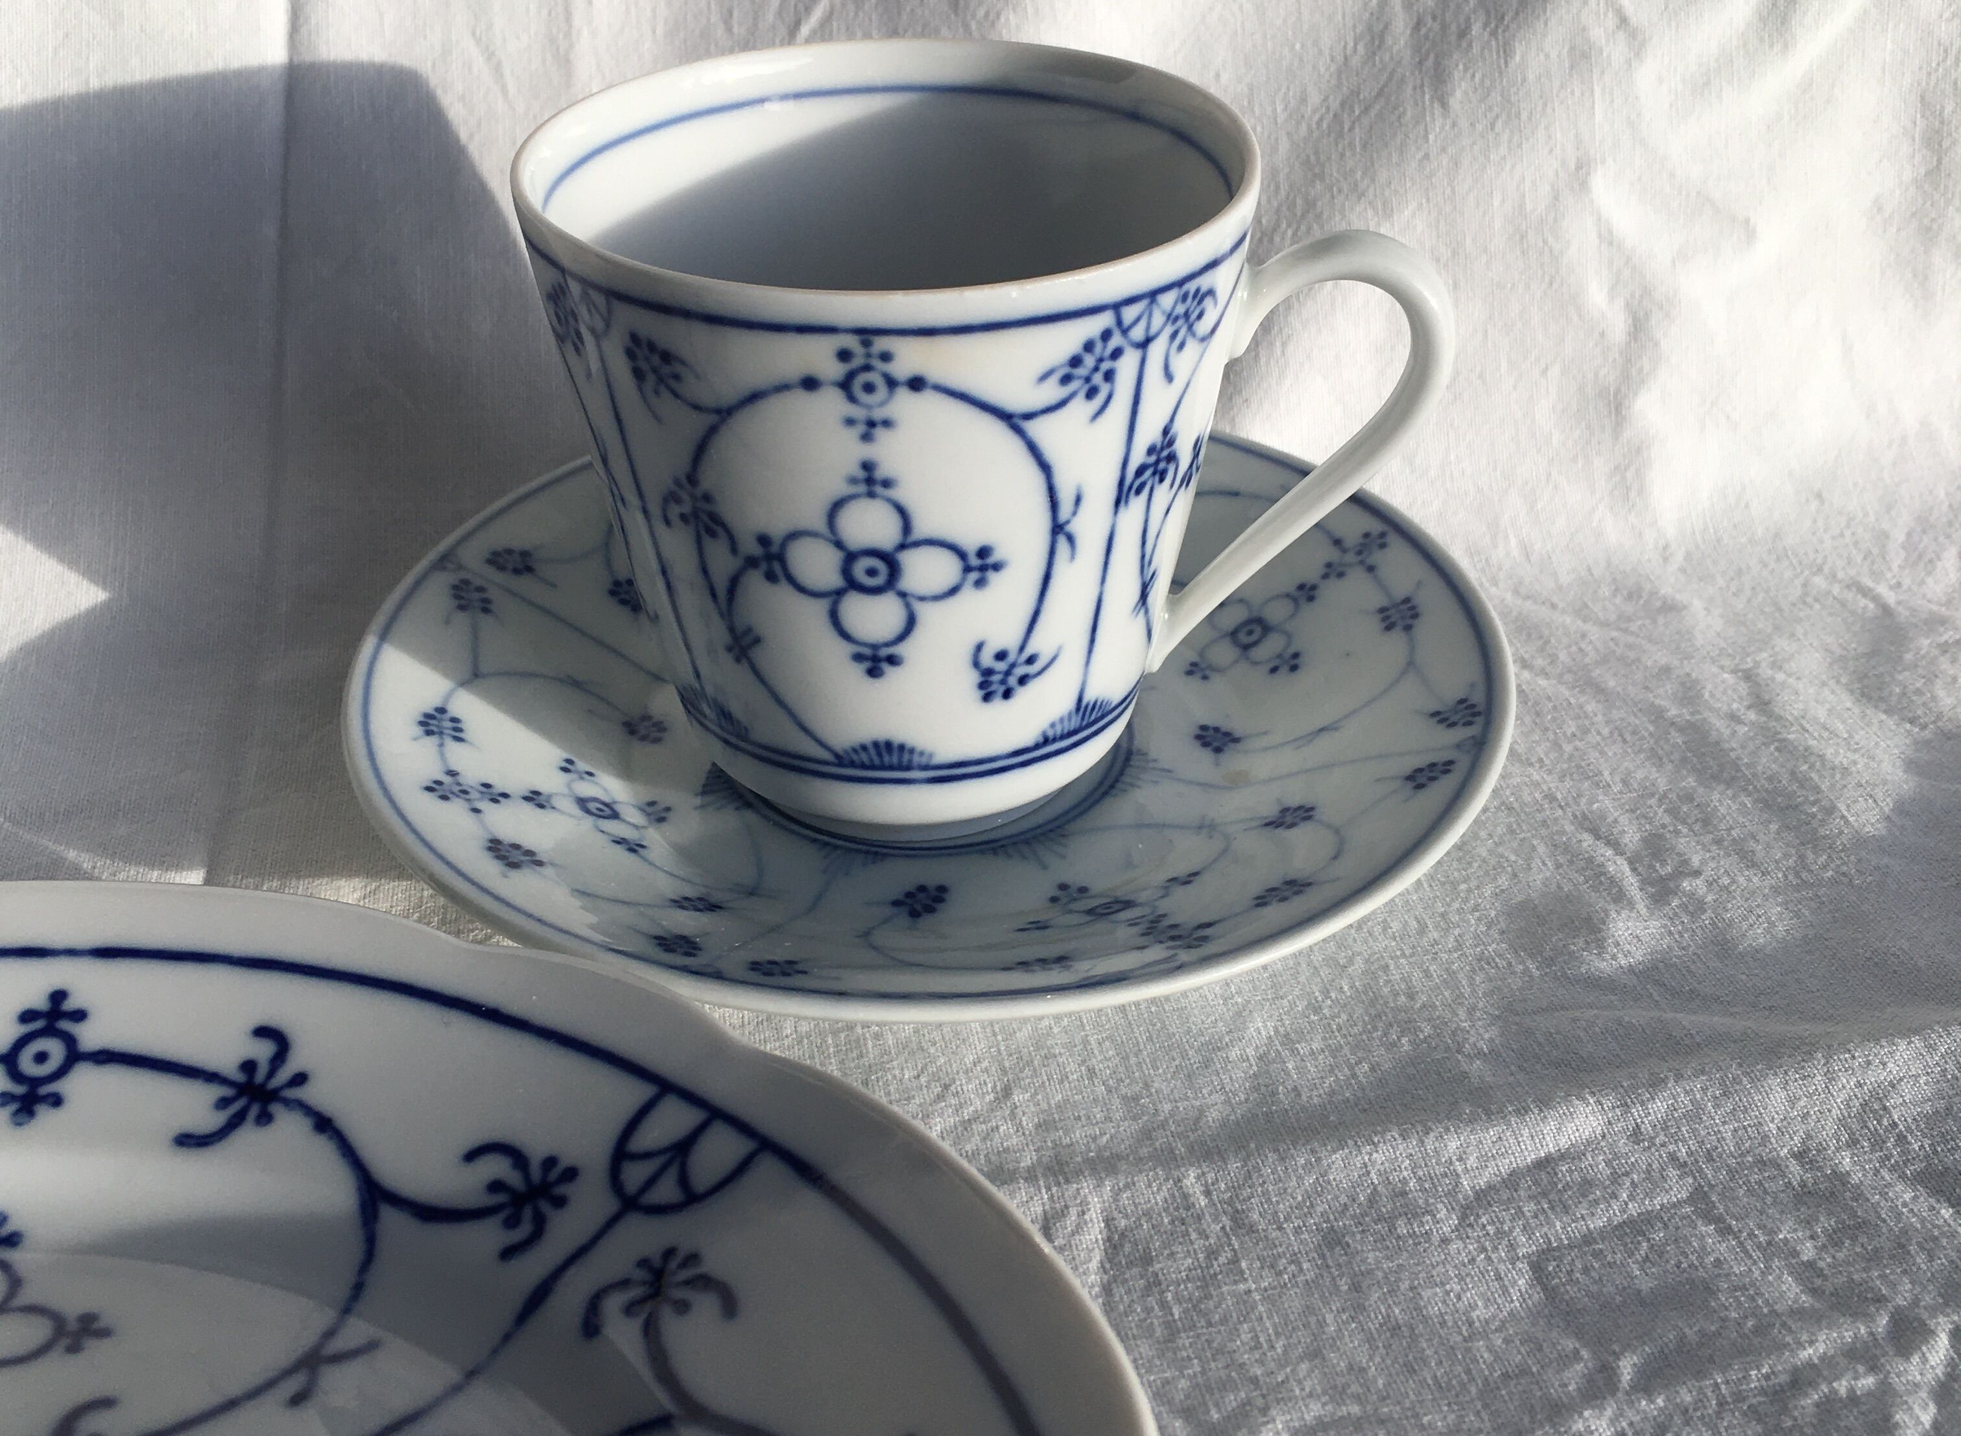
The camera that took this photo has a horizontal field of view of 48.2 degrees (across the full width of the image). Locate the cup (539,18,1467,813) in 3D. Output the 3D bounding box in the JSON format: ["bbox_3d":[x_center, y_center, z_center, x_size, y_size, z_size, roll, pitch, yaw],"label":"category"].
[{"bbox_3d":[0.003,-0.030,0.262,0.106,0.078,0.081,-3,34,-4],"label":"cup"}]

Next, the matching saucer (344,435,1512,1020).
[{"bbox_3d":[-0.006,-0.002,0.280,0.144,0.021,0.144,0,33,0],"label":"matching saucer"}]

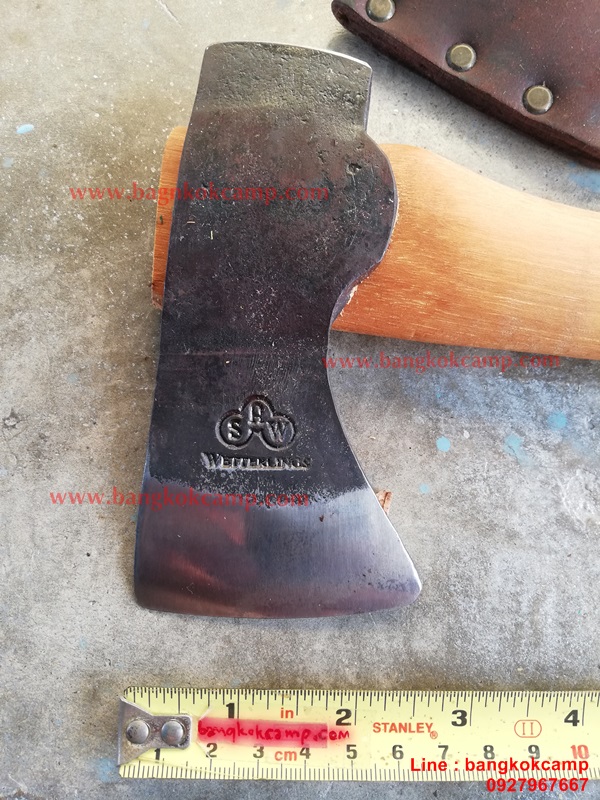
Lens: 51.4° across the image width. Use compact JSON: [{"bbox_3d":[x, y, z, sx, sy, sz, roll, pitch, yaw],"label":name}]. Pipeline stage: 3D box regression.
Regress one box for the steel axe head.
[{"bbox_3d":[-0.002,-0.015,0.135,0.060,0.024,0.120,3,82,-3],"label":"steel axe head"}]

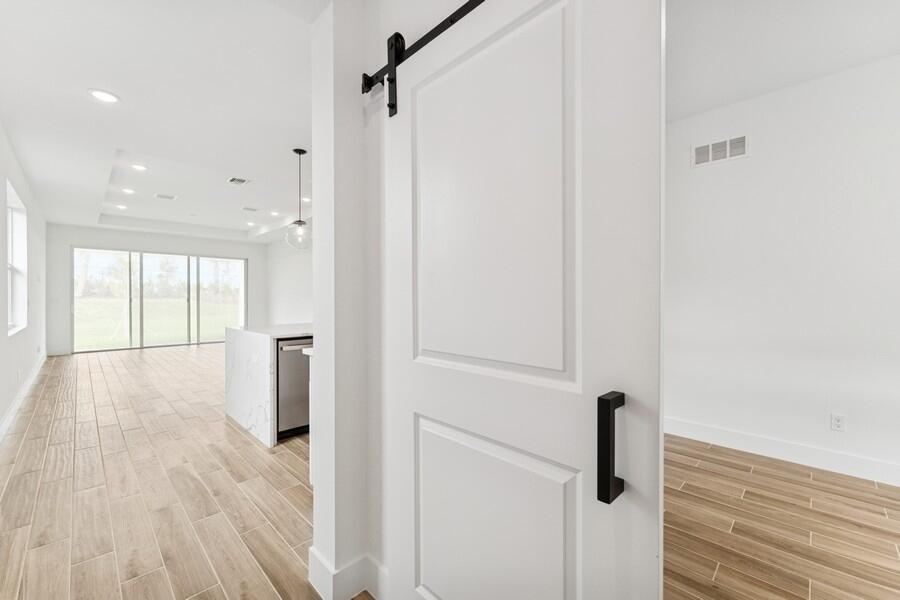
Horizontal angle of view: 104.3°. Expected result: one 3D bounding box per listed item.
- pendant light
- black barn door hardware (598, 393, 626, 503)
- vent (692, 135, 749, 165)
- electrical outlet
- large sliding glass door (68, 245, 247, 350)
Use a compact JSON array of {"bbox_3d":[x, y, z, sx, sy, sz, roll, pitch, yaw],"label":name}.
[{"bbox_3d":[-1.662,-1.100,3.865,0.300,1.090,0.300,0,0,43],"label":"pendant light"},{"bbox_3d":[0.340,0.307,0.737,0.076,0.210,0.024,0,0,-45],"label":"black barn door hardware"},{"bbox_3d":[2.286,-1.266,2.982,0.390,0.200,0.016,0,0,43],"label":"vent"},{"bbox_3d":[2.798,0.884,2.519,0.073,0.119,0.009,0,0,43],"label":"electrical outlet"},{"bbox_3d":[-7.293,0.016,9.196,0.130,2.410,3.567,0,0,43],"label":"large sliding glass door"}]

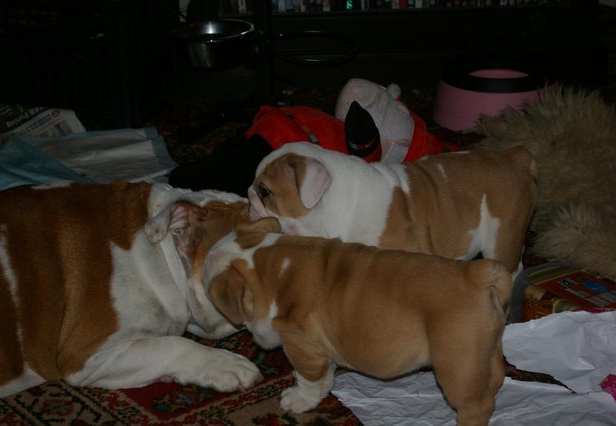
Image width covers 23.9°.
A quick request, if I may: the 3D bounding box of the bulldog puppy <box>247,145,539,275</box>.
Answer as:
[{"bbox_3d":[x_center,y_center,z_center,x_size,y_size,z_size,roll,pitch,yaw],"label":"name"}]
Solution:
[{"bbox_3d":[0.123,0.018,2.120,0.415,0.250,0.170,-3,27,-6],"label":"bulldog puppy"}]

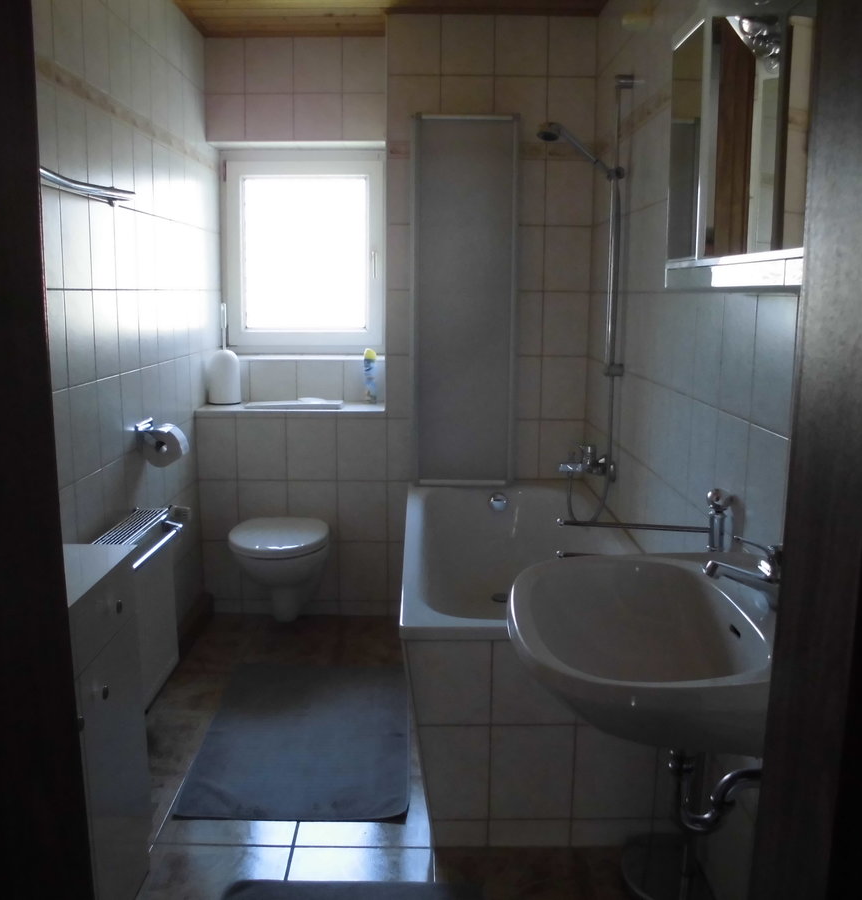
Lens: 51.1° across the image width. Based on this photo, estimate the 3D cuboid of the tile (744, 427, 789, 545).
[{"bbox_3d":[0.610,0.090,1.627,0.010,0.247,0.199,0,10,0],"label":"tile"}]

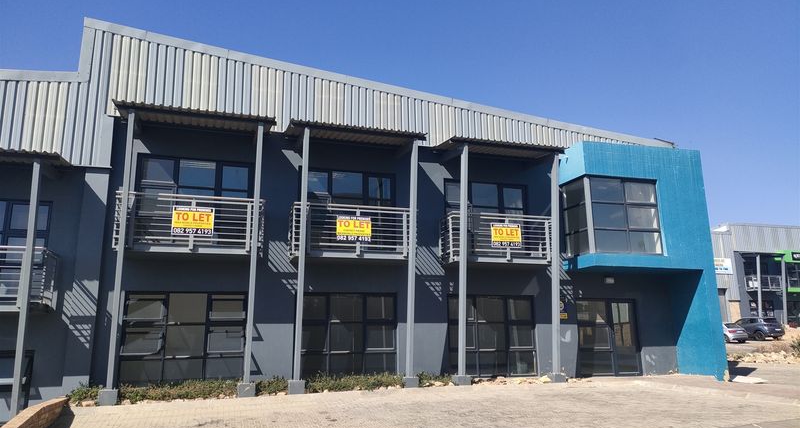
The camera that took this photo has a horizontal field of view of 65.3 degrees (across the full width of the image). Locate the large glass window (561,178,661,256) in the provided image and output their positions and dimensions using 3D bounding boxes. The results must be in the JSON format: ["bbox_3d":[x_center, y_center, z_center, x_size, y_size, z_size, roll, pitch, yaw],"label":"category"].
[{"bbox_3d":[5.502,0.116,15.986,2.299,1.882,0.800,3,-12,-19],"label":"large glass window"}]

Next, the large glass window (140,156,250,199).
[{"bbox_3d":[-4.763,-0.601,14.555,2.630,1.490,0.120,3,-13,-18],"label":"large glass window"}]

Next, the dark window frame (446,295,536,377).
[{"bbox_3d":[2.213,2.938,15.053,2.401,1.954,0.120,3,-12,-19],"label":"dark window frame"}]

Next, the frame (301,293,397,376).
[{"bbox_3d":[-1.230,2.934,14.935,2.490,2.130,0.120,3,-13,-18],"label":"frame"}]

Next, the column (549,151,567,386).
[{"bbox_3d":[3.947,1.319,15.695,0.300,5.700,0.300,3,-10,-18],"label":"column"}]

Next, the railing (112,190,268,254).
[{"bbox_3d":[-4.639,0.320,13.908,3.100,1.230,0.870,3,-13,-18],"label":"railing"}]

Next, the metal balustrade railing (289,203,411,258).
[{"bbox_3d":[-1.045,0.452,13.795,2.714,1.208,0.800,3,-12,-19],"label":"metal balustrade railing"}]

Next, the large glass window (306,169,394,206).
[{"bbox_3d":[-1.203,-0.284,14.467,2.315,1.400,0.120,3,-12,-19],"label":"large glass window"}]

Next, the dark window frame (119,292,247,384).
[{"bbox_3d":[-4.735,2.762,13.806,2.610,2.080,0.120,3,-13,-18],"label":"dark window frame"}]

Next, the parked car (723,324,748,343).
[{"bbox_3d":[21.695,8.215,43.226,1.800,1.430,4.400,3,-13,-15],"label":"parked car"}]

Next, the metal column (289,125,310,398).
[{"bbox_3d":[-2.032,0.895,12.923,0.320,5.512,0.320,4,-9,-19],"label":"metal column"}]

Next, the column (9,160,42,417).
[{"bbox_3d":[-6.686,1.498,11.113,0.280,4.956,0.280,3,-9,-19],"label":"column"}]

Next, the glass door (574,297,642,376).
[{"bbox_3d":[5.772,3.392,17.164,1.960,2.100,0.120,3,-13,-18],"label":"glass door"}]

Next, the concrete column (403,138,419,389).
[{"bbox_3d":[0.290,1.114,14.523,0.300,5.700,0.300,3,-10,-18],"label":"concrete column"}]

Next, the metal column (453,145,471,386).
[{"bbox_3d":[1.450,1.105,14.127,0.320,5.435,0.320,4,-9,-19],"label":"metal column"}]

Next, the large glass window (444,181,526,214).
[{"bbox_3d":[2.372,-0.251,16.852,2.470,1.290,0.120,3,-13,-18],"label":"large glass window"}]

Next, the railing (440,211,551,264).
[{"bbox_3d":[2.304,0.628,14.931,2.749,1.229,0.750,3,-12,-19],"label":"railing"}]

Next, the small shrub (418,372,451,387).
[{"bbox_3d":[0.823,3.906,14.840,0.920,0.320,0.500,3,-13,-18],"label":"small shrub"}]

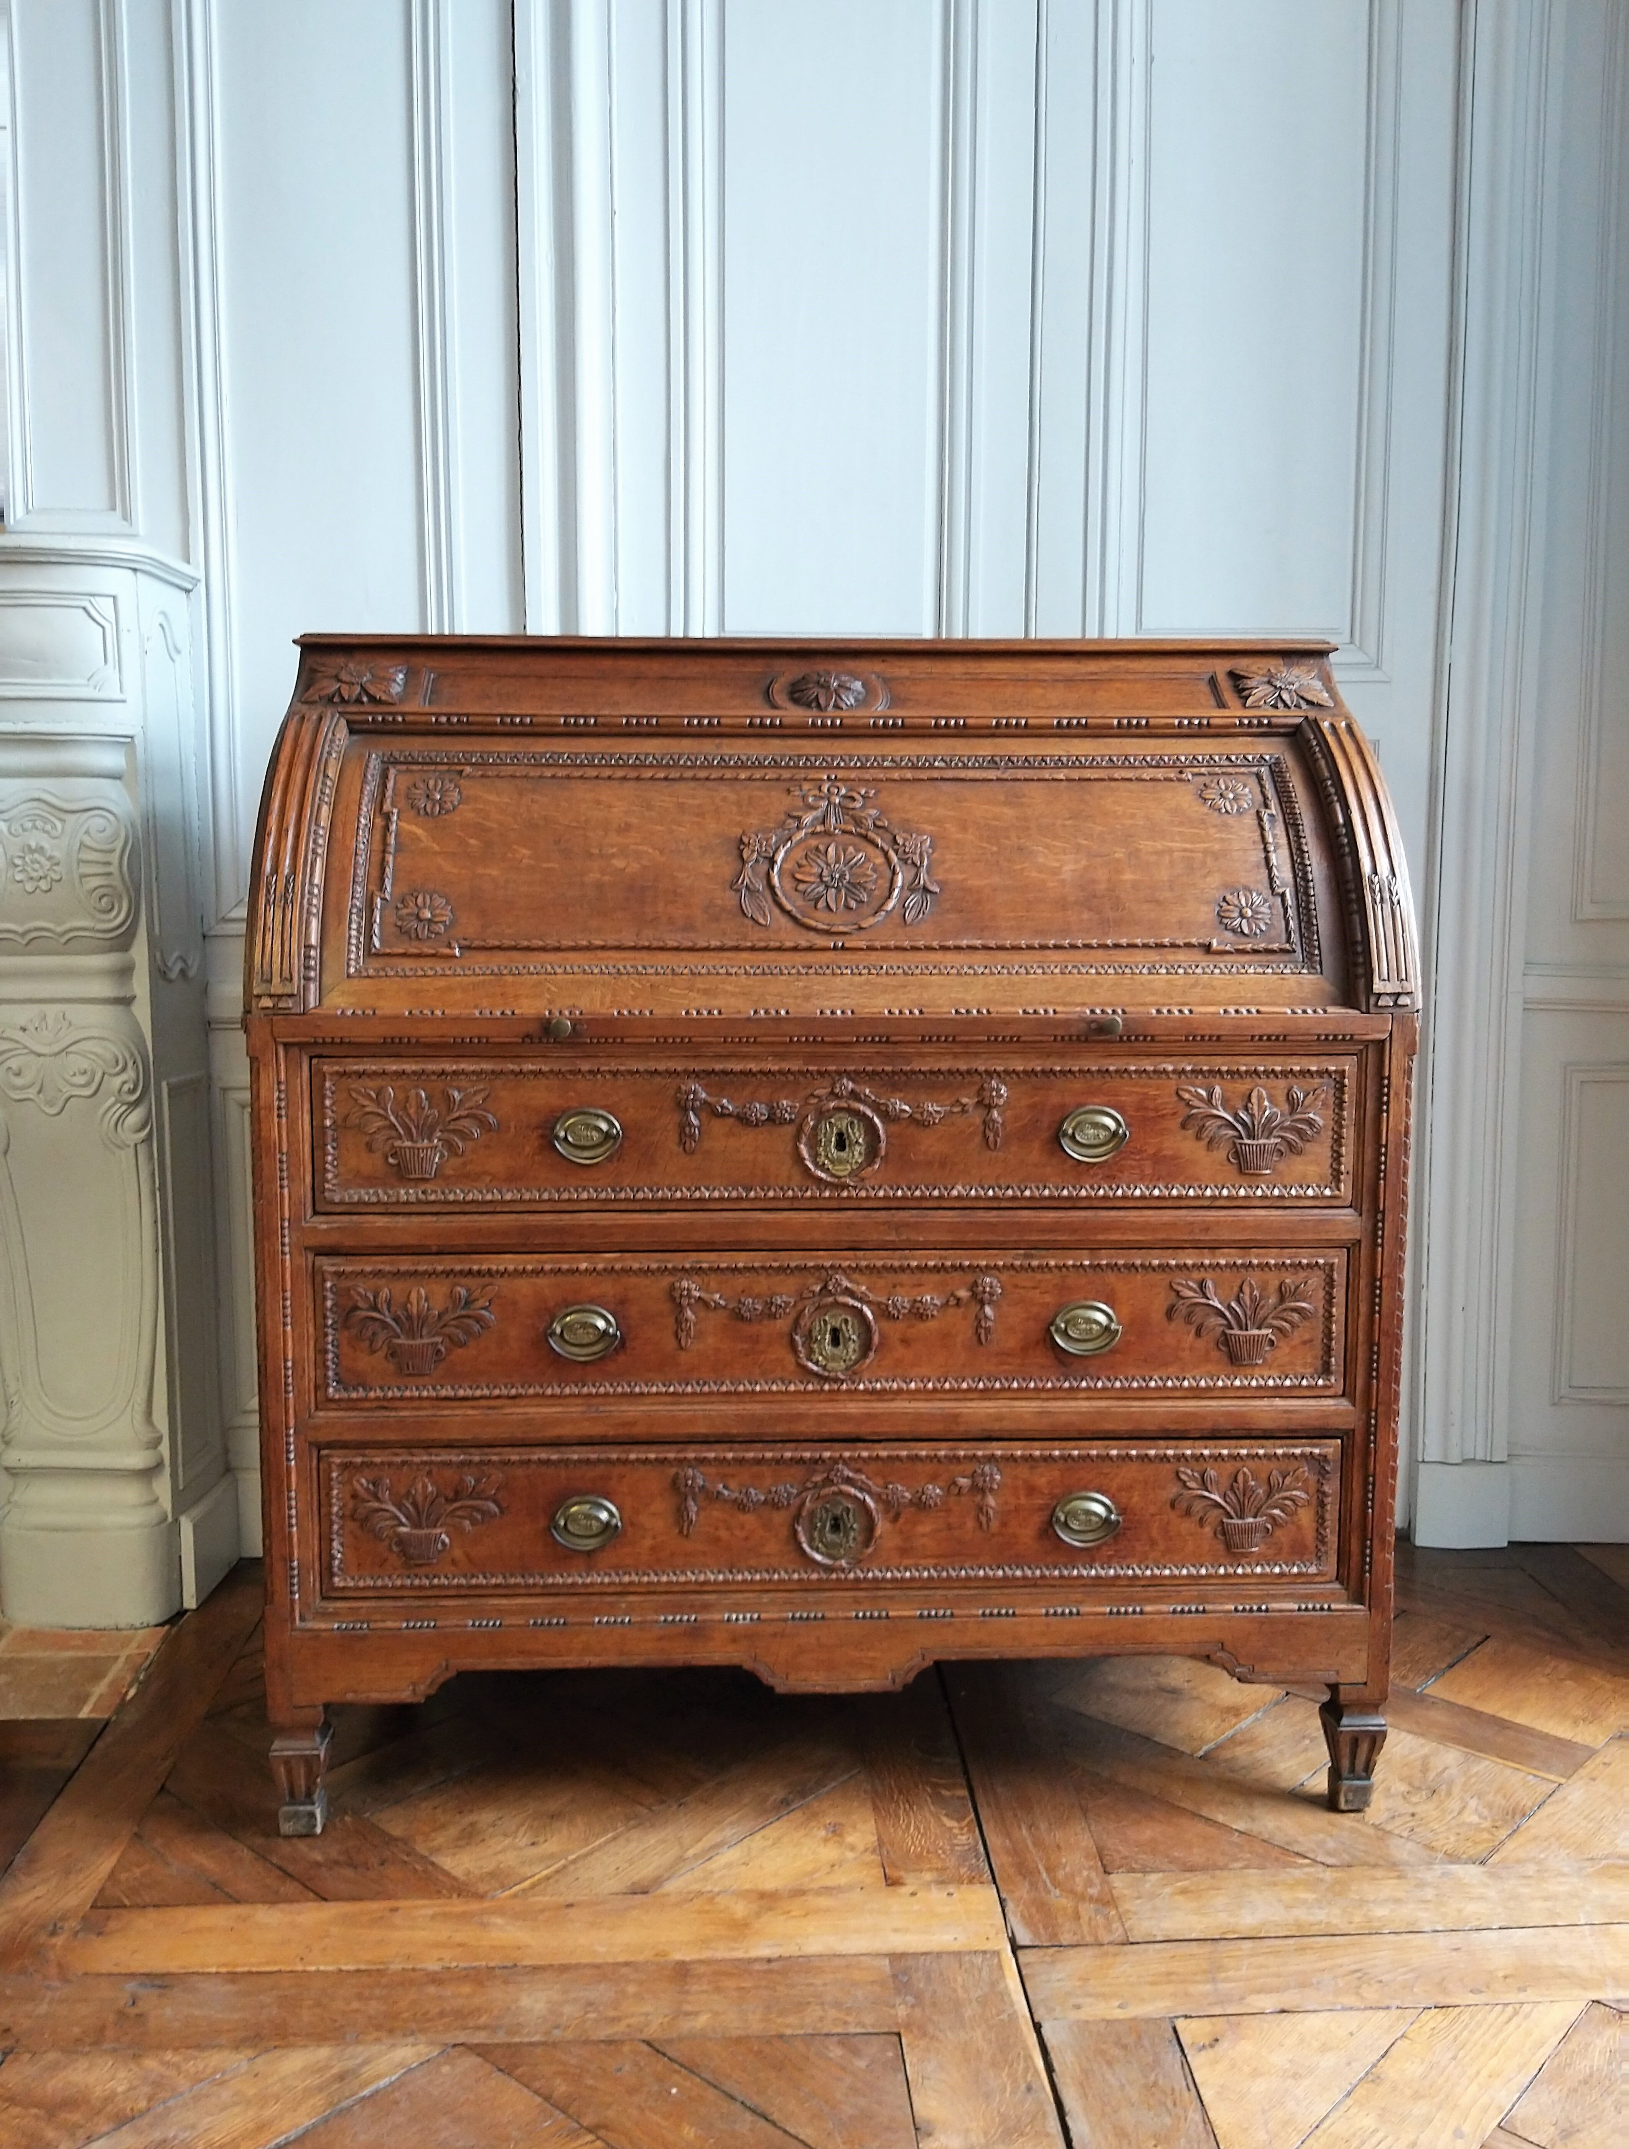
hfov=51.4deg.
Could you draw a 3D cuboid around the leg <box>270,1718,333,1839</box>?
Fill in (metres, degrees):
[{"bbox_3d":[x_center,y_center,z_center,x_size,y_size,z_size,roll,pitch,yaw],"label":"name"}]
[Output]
[{"bbox_3d":[-0.518,0.702,1.719,0.052,0.127,0.051,0,5,-2],"label":"leg"}]

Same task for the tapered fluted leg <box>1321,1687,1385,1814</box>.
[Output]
[{"bbox_3d":[0.561,0.700,1.763,0.052,0.127,0.051,0,5,-2],"label":"tapered fluted leg"}]

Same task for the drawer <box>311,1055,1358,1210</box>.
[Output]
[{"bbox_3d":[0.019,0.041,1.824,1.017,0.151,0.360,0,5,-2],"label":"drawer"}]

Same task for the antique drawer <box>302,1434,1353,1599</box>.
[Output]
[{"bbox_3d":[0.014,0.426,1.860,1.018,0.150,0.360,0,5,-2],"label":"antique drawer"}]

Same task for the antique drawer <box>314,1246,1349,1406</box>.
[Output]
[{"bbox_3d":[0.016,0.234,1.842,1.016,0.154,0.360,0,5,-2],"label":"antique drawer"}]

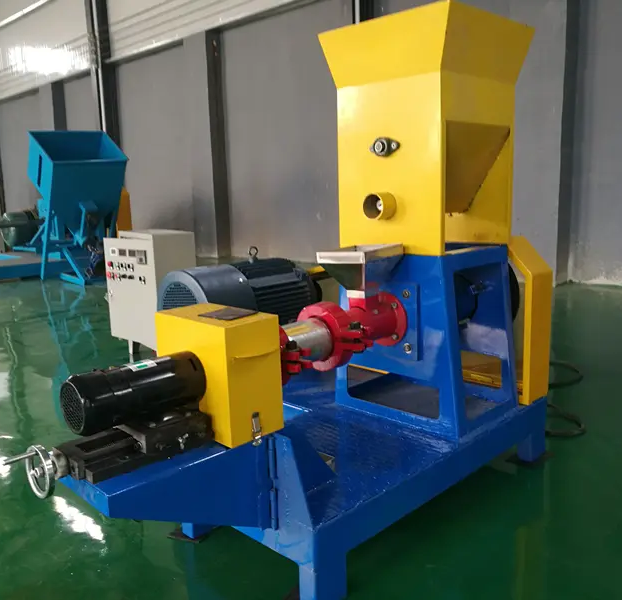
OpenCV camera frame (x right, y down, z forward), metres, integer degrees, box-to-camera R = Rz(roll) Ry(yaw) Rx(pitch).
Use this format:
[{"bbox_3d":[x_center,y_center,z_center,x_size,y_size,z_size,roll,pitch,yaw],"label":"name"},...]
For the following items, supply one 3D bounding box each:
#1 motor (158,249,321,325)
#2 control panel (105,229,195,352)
[{"bbox_3d":[-0.301,0.012,2.811,0.660,0.460,0.420,-12,14,-44],"label":"motor"},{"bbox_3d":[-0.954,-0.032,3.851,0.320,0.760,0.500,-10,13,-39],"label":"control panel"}]

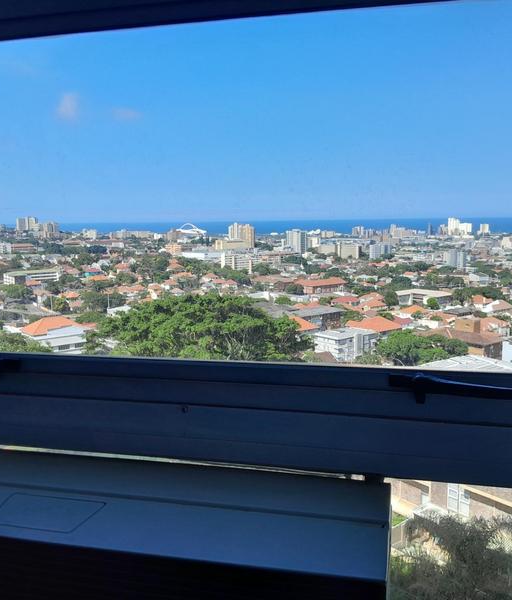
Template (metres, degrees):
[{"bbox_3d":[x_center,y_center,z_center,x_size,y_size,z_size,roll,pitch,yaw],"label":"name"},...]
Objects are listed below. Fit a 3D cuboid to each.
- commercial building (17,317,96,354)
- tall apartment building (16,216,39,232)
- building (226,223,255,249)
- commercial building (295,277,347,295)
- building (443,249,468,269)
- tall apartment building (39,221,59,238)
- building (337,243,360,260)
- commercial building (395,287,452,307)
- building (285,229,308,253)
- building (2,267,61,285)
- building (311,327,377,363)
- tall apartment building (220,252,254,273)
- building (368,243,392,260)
[{"bbox_3d":[-56.720,10.040,170.000,16.000,9.500,15.000,-7,10,-39],"label":"commercial building"},{"bbox_3d":[-511.131,-169.282,1346.324,42.700,34.622,19.215,-4,8,-20],"label":"tall apartment building"},{"bbox_3d":[-33.780,-149.110,1400.000,48.000,60.000,32.000,2,8,20],"label":"building"},{"bbox_3d":[45.947,-10.164,427.417,34.538,9.257,14.506,-5,9,-28],"label":"commercial building"},{"bbox_3d":[350.160,-73.210,1060.000,38.000,36.000,24.000,2,8,20],"label":"building"},{"bbox_3d":[-690.630,-233.650,2000.000,60.000,57.000,36.000,-2,8,-10],"label":"tall apartment building"},{"bbox_3d":[115.492,-61.828,748.625,27.407,21.303,12.333,4,9,30],"label":"building"},{"bbox_3d":[86.970,-1.300,312.000,14.000,7.000,25.000,-8,10,-40],"label":"commercial building"},{"bbox_3d":[53.478,-75.326,784.580,27.162,32.827,12.223,7,11,44],"label":"building"},{"bbox_3d":[-170.740,-18.183,458.930,38.000,10.300,14.000,-7,10,-37],"label":"building"},{"bbox_3d":[30.862,15.313,209.182,15.973,7.926,13.577,-5,9,-30],"label":"building"},{"bbox_3d":[-21.240,-42.720,690.000,37.000,22.000,15.000,0,8,8],"label":"tall apartment building"},{"bbox_3d":[300.420,-116.310,1450.000,50.000,36.000,30.000,1,8,15],"label":"building"}]

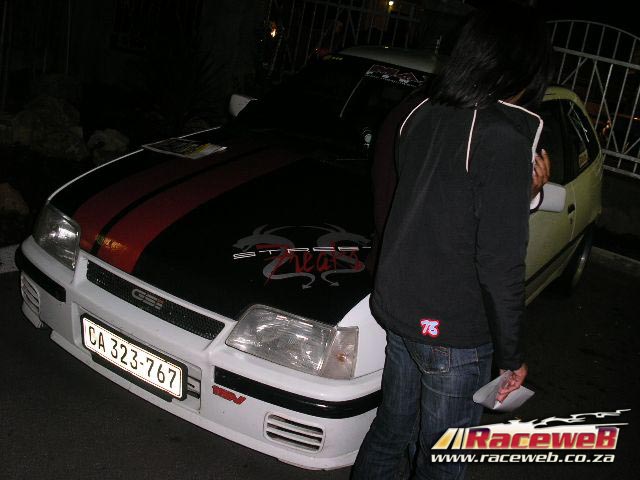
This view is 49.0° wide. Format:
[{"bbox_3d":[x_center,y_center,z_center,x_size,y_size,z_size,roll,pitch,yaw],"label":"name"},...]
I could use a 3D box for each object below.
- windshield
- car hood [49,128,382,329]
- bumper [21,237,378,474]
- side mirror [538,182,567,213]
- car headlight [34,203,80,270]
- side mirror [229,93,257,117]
[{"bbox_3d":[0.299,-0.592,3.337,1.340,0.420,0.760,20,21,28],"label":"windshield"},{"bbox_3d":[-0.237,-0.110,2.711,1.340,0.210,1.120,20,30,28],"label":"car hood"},{"bbox_3d":[-0.514,0.341,2.519,1.620,0.430,0.460,20,21,28],"label":"bumper"},{"bbox_3d":[0.975,-0.183,2.962,0.160,0.125,0.110,20,21,28],"label":"side mirror"},{"bbox_3d":[-0.955,-0.031,2.639,0.390,0.160,0.230,20,21,28],"label":"car headlight"},{"bbox_3d":[-0.415,-0.716,3.756,0.160,0.125,0.110,20,21,28],"label":"side mirror"}]

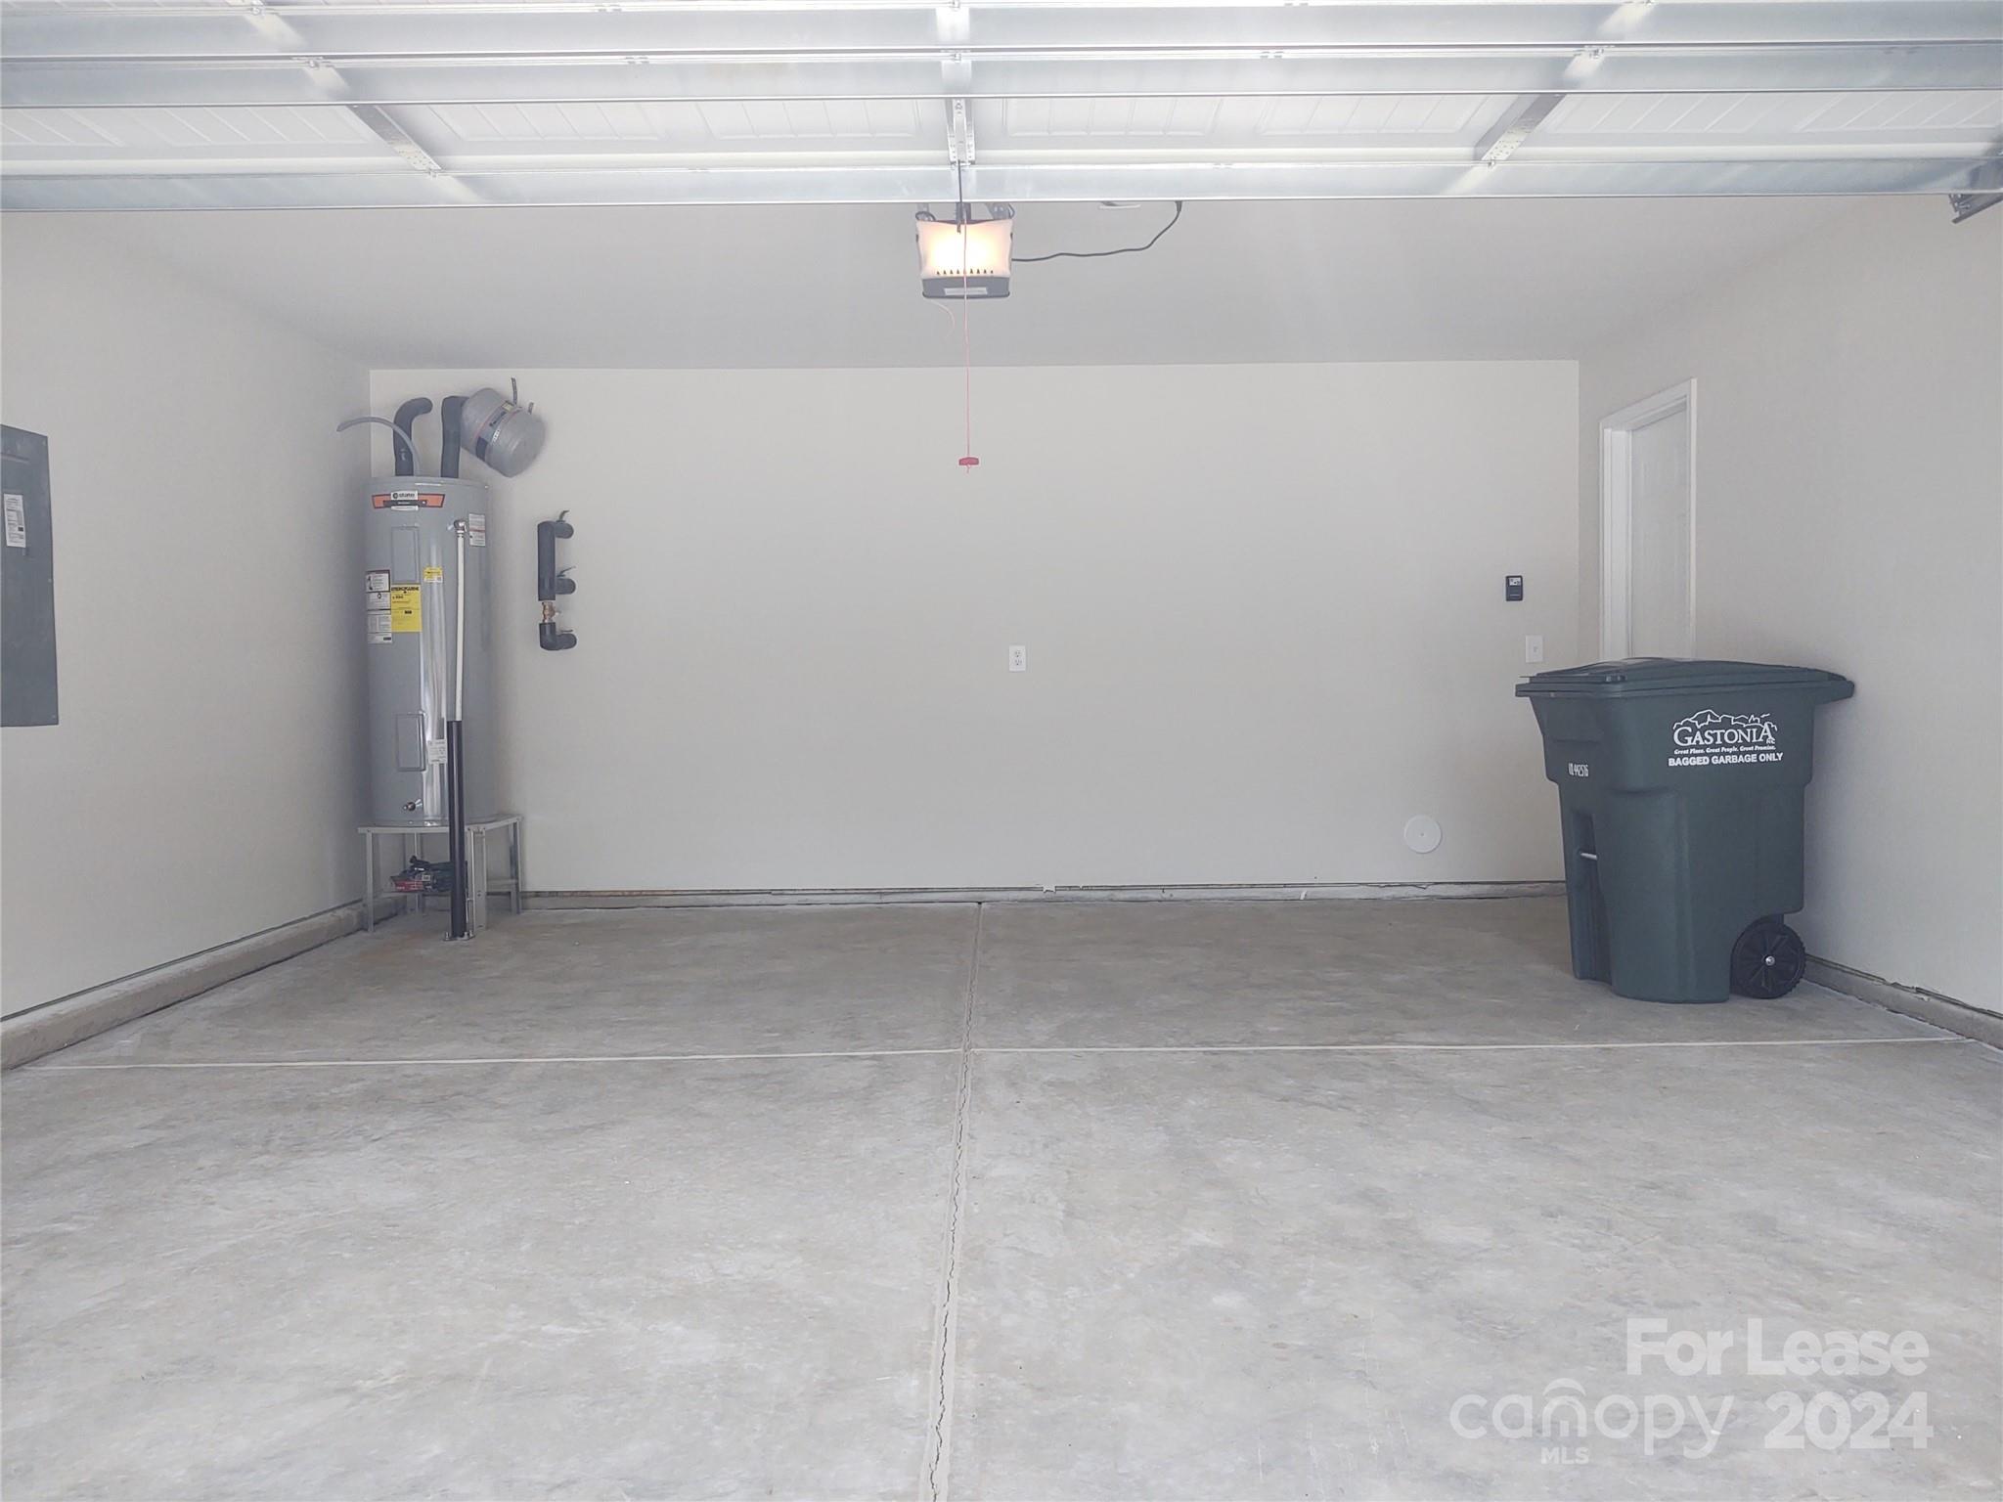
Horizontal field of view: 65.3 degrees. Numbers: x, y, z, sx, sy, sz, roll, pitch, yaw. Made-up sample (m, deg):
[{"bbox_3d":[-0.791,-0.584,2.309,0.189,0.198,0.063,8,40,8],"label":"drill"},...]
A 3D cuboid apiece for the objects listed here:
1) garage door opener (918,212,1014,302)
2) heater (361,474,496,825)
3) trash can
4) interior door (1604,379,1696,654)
[{"bbox_3d":[-0.104,-1.418,4.550,0.270,0.170,0.300,-1,2,-1],"label":"garage door opener"},{"bbox_3d":[-2.561,-0.436,7.010,0.530,1.504,0.530,-1,2,-1],"label":"heater"},{"bbox_3d":[2.267,0.245,5.228,0.820,1.090,0.710,-1,2,-6],"label":"trash can"},{"bbox_3d":[2.788,-0.407,6.686,0.100,2.108,0.920,-1,2,-1],"label":"interior door"}]

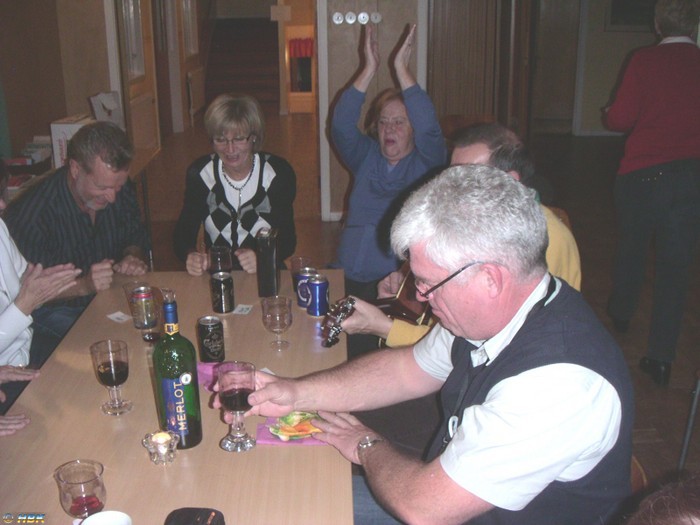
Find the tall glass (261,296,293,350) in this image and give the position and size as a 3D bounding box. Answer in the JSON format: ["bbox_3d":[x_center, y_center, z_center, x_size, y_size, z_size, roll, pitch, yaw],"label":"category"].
[{"bbox_3d":[-0.192,0.168,2.069,0.081,0.130,0.081,-1,18,0],"label":"tall glass"}]

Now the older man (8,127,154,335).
[{"bbox_3d":[-0.859,0.167,2.602,0.680,1.285,0.540,15,24,39],"label":"older man"}]

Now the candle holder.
[{"bbox_3d":[-0.386,0.382,1.575,0.073,0.045,0.073,0,18,0],"label":"candle holder"}]

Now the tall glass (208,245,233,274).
[{"bbox_3d":[-0.425,0.014,2.546,0.075,0.132,0.075,-1,18,0],"label":"tall glass"}]

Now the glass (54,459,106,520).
[{"bbox_3d":[-0.454,0.415,1.311,0.077,0.133,0.077,-1,18,0],"label":"glass"}]

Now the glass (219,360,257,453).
[{"bbox_3d":[-0.234,0.301,1.605,0.079,0.166,0.079,-1,18,0],"label":"glass"}]

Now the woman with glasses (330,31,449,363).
[{"bbox_3d":[0.134,-0.070,2.863,0.460,1.555,0.660,0,18,3],"label":"woman with glasses"}]

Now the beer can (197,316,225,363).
[{"bbox_3d":[-0.363,0.199,2.005,0.066,0.115,0.066,-1,18,0],"label":"beer can"}]

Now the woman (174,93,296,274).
[{"bbox_3d":[-0.385,0.062,2.843,0.460,1.325,0.660,-1,18,-3],"label":"woman"}]

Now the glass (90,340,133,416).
[{"bbox_3d":[-0.537,0.264,1.747,0.081,0.154,0.081,-1,18,0],"label":"glass"}]

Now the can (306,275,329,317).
[{"bbox_3d":[-0.097,0.098,2.313,0.066,0.116,0.066,0,18,0],"label":"can"}]

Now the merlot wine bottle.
[{"bbox_3d":[-0.362,0.220,1.604,0.086,0.335,0.086,0,18,0],"label":"merlot wine bottle"}]

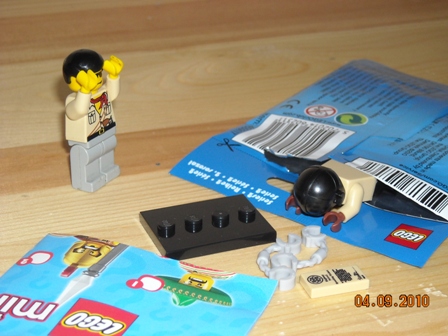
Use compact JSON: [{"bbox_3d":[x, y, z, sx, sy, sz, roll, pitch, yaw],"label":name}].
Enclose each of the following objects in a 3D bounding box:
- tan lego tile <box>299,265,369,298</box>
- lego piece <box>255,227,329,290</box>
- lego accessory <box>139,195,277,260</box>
[{"bbox_3d":[0.028,0.029,0.281,0.016,0.003,0.008,-7,27,-16],"label":"tan lego tile"},{"bbox_3d":[0.018,0.023,0.292,0.016,0.004,0.030,13,29,23],"label":"lego piece"},{"bbox_3d":[-0.005,0.016,0.305,0.032,0.005,0.024,-9,28,-19],"label":"lego accessory"}]

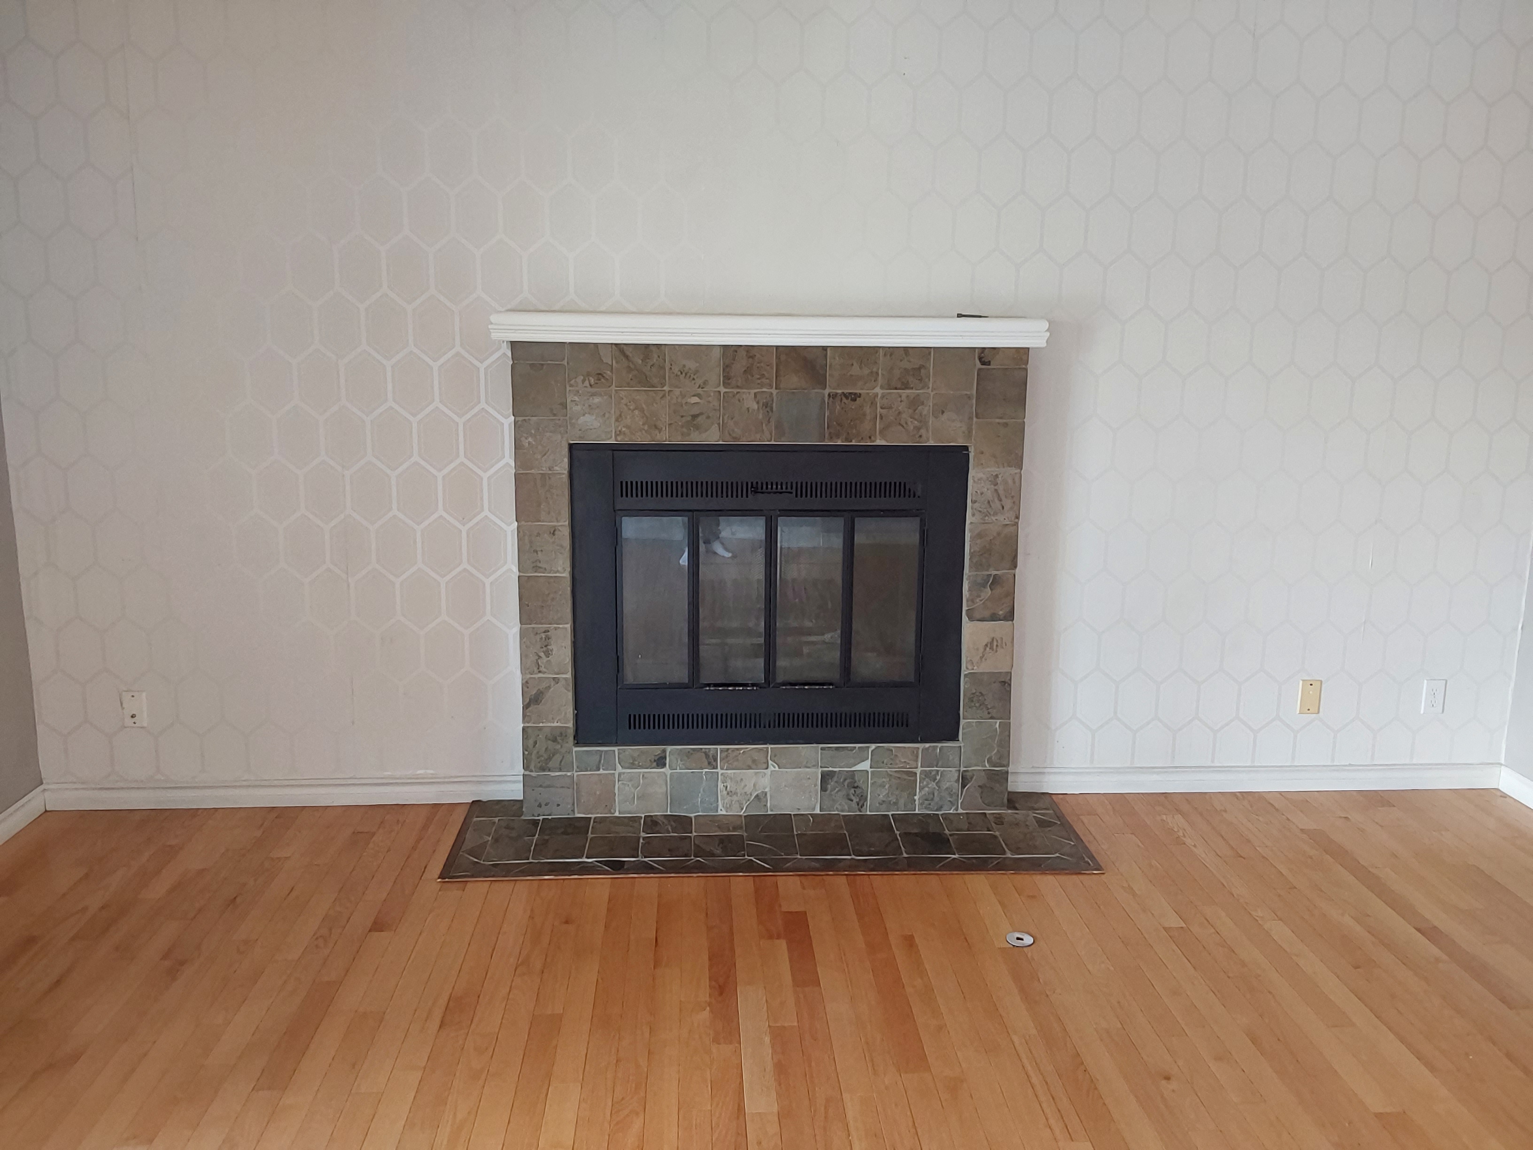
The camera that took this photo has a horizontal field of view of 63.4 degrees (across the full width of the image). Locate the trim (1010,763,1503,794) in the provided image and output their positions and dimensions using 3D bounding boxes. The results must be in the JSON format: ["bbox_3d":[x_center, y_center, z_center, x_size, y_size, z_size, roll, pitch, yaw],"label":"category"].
[{"bbox_3d":[1.585,0.668,4.058,1.691,0.089,0.014,0,11,-3],"label":"trim"}]

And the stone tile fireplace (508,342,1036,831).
[{"bbox_3d":[0.009,0.025,3.760,1.487,1.422,0.159,0,11,-3],"label":"stone tile fireplace"}]

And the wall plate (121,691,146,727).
[{"bbox_3d":[-1.937,0.414,3.799,0.072,0.116,0.006,0,11,-3],"label":"wall plate"}]

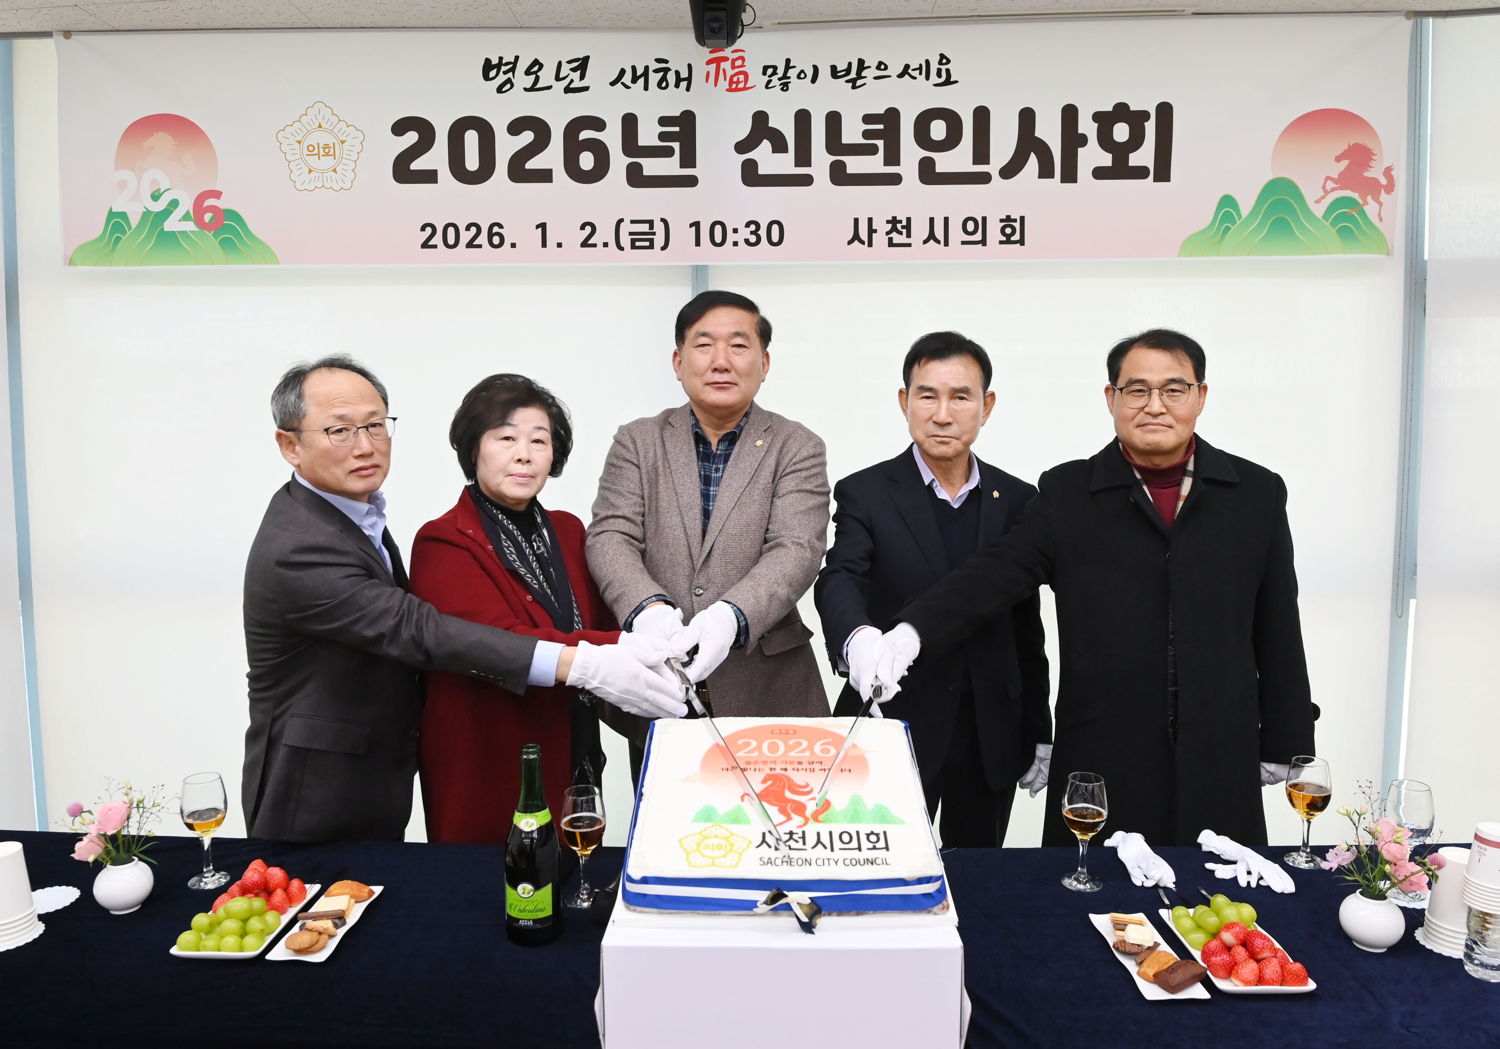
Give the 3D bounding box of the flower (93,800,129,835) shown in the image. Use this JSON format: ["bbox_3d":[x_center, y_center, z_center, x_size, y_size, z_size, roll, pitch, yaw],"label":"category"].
[{"bbox_3d":[-1.049,0.481,1.506,0.054,0.056,0.052,0,5,6],"label":"flower"}]

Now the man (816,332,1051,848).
[{"bbox_3d":[0.370,0.492,1.790,0.490,1.700,0.520,1,3,12],"label":"man"}]

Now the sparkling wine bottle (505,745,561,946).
[{"bbox_3d":[-0.344,0.498,1.442,0.085,0.298,0.085,0,3,-3],"label":"sparkling wine bottle"}]

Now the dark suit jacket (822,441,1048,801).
[{"bbox_3d":[0.385,0.205,1.950,0.500,0.745,0.420,0,4,-6],"label":"dark suit jacket"}]

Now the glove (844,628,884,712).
[{"bbox_3d":[0.192,0.239,1.531,0.078,0.140,0.115,0,5,-6],"label":"glove"}]

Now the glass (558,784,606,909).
[{"bbox_3d":[-0.290,0.547,1.560,0.074,0.188,0.074,-1,3,-11],"label":"glass"}]

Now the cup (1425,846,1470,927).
[{"bbox_3d":[1.091,0.558,1.412,0.077,0.100,0.077,0,5,0],"label":"cup"}]

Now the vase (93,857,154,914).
[{"bbox_3d":[-1.039,0.599,1.522,0.083,0.080,0.083,0,5,0],"label":"vase"}]

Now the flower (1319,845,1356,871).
[{"bbox_3d":[0.918,0.520,1.430,0.050,0.036,0.048,2,4,37],"label":"flower"}]

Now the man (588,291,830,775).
[{"bbox_3d":[-0.075,0.446,1.810,0.500,1.790,0.530,0,3,2],"label":"man"}]

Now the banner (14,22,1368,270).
[{"bbox_3d":[-0.107,-1.132,2.735,3.980,0.686,0.030,0,5,2],"label":"banner"}]

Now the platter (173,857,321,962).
[{"bbox_3d":[-0.799,0.601,1.474,0.142,0.083,0.222,0,5,2],"label":"platter"}]

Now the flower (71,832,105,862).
[{"bbox_3d":[-1.086,0.529,1.505,0.050,0.048,0.050,3,6,35],"label":"flower"}]

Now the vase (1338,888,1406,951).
[{"bbox_3d":[0.960,0.607,1.412,0.085,0.078,0.085,2,4,34],"label":"vase"}]

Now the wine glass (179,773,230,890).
[{"bbox_3d":[-0.957,0.537,1.614,0.074,0.186,0.074,0,5,0],"label":"wine glass"}]

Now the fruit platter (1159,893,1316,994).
[{"bbox_3d":[0.729,0.621,1.383,0.138,0.055,0.243,0,3,4],"label":"fruit platter"}]

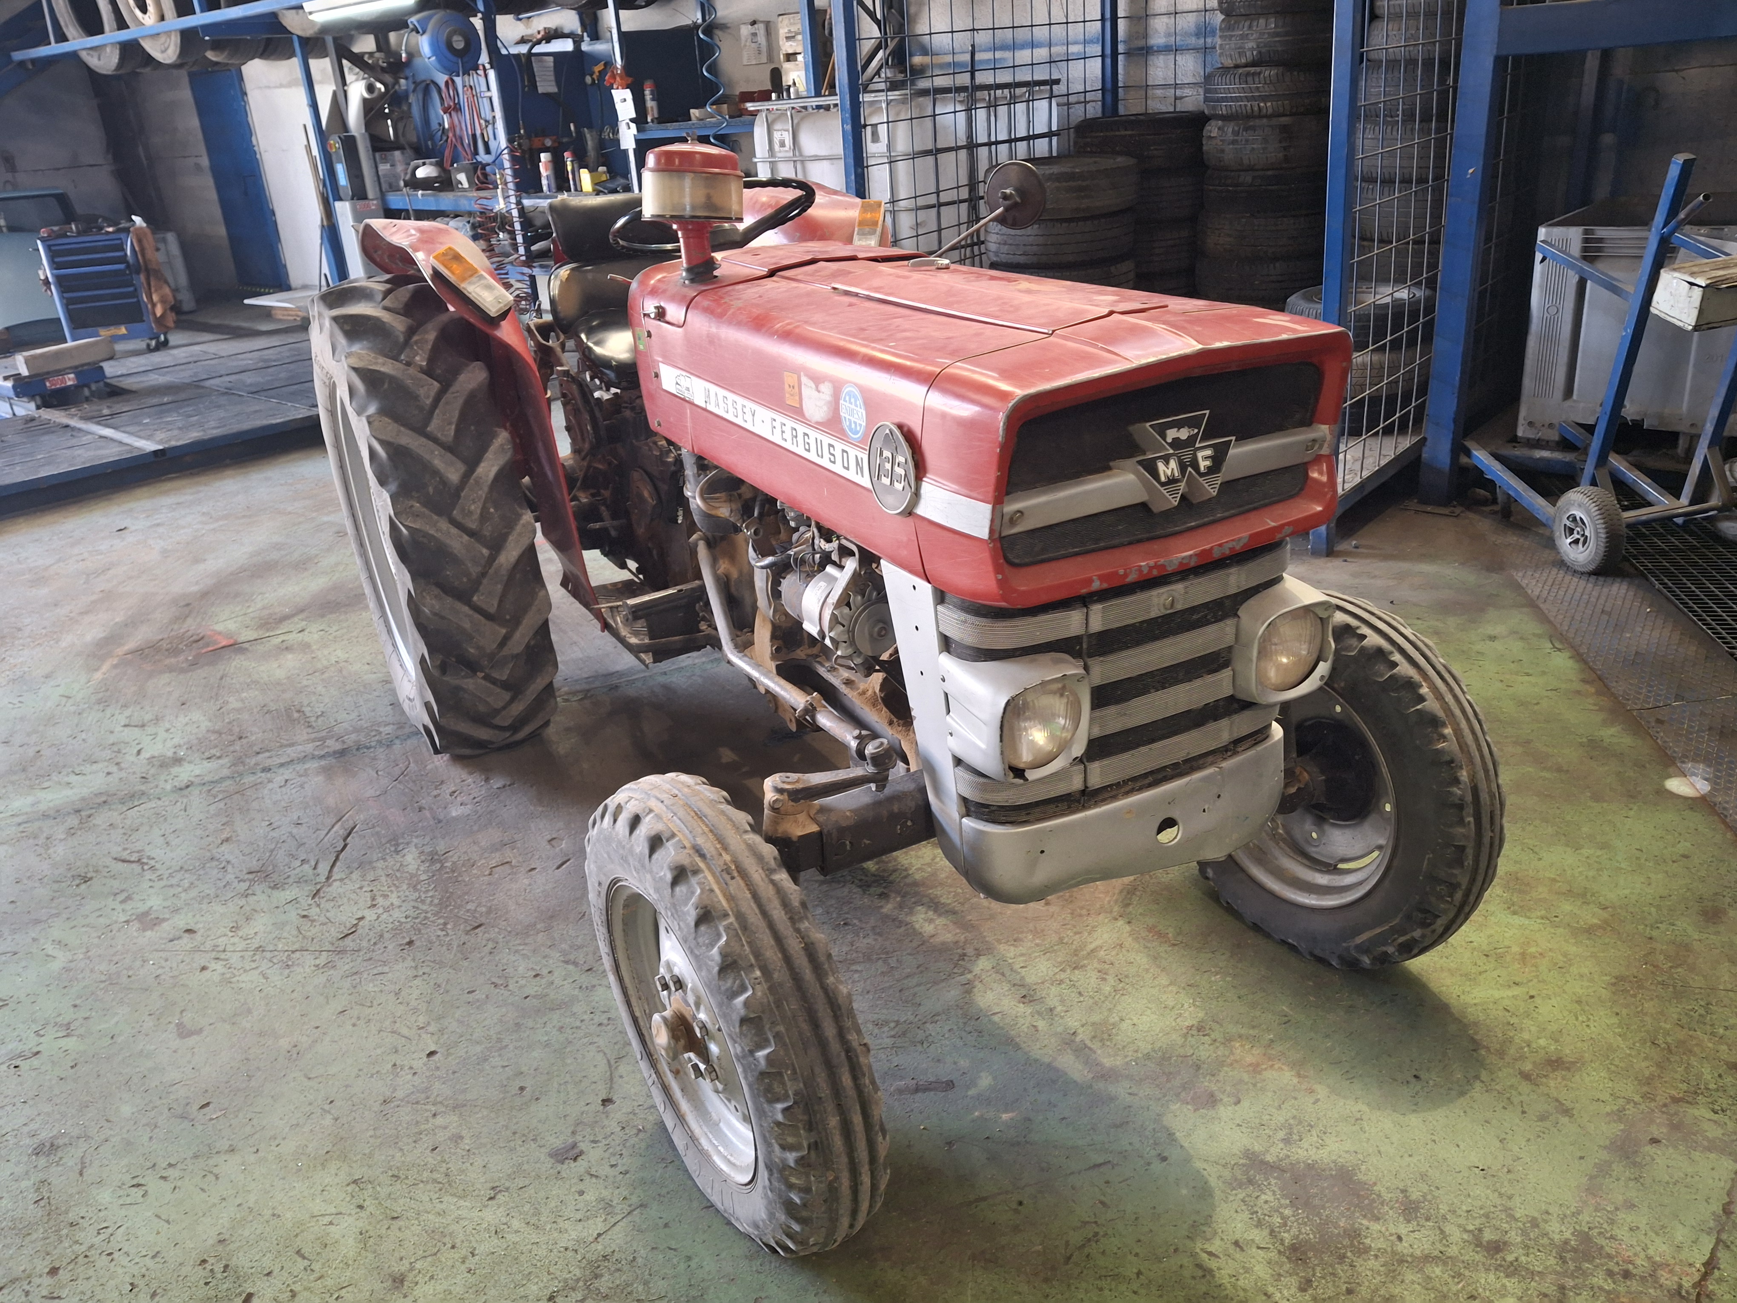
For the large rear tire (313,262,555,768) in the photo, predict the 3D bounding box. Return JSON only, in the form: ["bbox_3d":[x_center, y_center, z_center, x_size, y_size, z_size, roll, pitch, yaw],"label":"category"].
[{"bbox_3d":[-1.113,-0.333,3.198,0.320,1.206,1.206,-16,28,-24],"label":"large rear tire"}]

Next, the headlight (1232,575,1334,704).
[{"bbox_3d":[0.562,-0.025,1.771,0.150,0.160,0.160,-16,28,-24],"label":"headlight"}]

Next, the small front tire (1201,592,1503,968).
[{"bbox_3d":[0.814,0.231,2.306,0.155,0.704,0.704,-18,29,-28],"label":"small front tire"}]

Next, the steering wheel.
[{"bbox_3d":[-0.319,-0.895,2.632,0.435,0.070,0.435,-14,3,1],"label":"steering wheel"}]

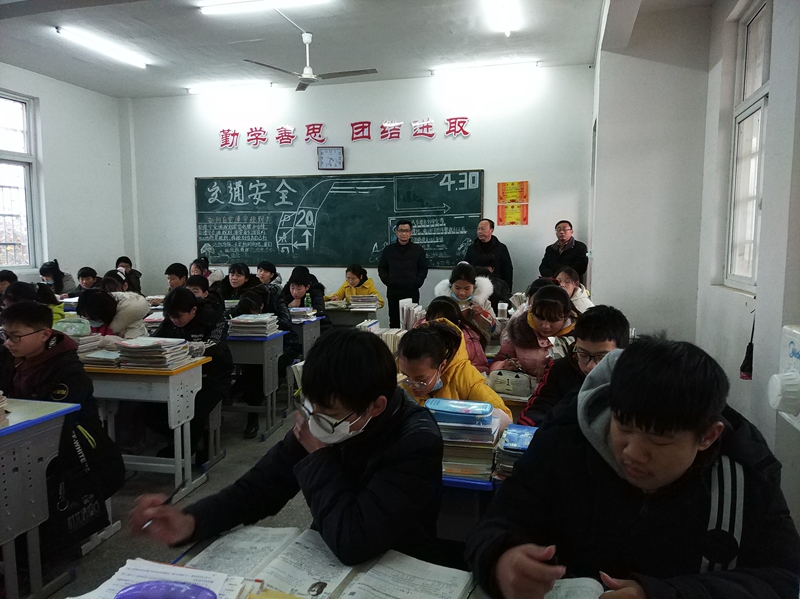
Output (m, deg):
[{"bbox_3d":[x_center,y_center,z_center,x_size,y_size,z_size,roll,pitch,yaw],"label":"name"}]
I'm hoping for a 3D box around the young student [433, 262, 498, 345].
[{"bbox_3d":[0.491,0.407,4.131,0.540,1.340,0.680,2,7,14],"label":"young student"}]

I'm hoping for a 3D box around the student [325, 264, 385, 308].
[{"bbox_3d":[-0.506,0.200,6.357,0.680,1.210,0.620,2,6,19],"label":"student"}]

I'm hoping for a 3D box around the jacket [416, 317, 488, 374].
[{"bbox_3d":[0.309,0.410,3.274,0.500,0.620,0.480,2,7,14],"label":"jacket"}]

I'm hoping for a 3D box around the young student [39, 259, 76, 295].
[{"bbox_3d":[-4.009,0.196,6.280,0.480,1.260,0.650,2,7,14],"label":"young student"}]

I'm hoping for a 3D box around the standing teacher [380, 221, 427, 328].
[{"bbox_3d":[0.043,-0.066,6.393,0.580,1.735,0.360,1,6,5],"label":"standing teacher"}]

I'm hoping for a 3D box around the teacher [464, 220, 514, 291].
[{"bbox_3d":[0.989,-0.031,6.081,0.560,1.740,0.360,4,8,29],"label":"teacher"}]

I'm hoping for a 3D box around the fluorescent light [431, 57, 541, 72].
[{"bbox_3d":[0.951,-2.643,6.034,1.220,0.070,0.070,2,7,14],"label":"fluorescent light"}]

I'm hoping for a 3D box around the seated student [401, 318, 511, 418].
[{"bbox_3d":[0.173,0.652,2.164,0.600,1.165,0.650,3,6,23],"label":"seated student"}]

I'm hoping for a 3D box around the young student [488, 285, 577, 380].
[{"bbox_3d":[0.751,0.544,2.897,0.580,1.235,0.650,1,6,11],"label":"young student"}]

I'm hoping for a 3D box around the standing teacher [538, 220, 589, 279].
[{"bbox_3d":[1.837,-0.024,6.034,0.540,1.735,0.360,1,6,11],"label":"standing teacher"}]

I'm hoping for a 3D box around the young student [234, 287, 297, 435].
[{"bbox_3d":[-1.175,0.433,4.607,0.550,1.180,0.800,2,7,14],"label":"young student"}]

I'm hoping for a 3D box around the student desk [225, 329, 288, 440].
[{"bbox_3d":[-1.263,0.650,4.259,0.600,0.735,0.400,1,6,11],"label":"student desk"}]

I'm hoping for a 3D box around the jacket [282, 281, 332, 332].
[{"bbox_3d":[-0.980,0.111,5.516,0.560,0.640,0.480,2,7,14],"label":"jacket"}]

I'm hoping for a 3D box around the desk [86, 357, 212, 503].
[{"bbox_3d":[-1.503,0.754,3.227,0.600,0.735,0.400,1,6,11],"label":"desk"}]

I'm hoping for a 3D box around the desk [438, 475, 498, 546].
[{"bbox_3d":[0.061,0.951,2.052,0.600,0.760,0.400,2,7,14],"label":"desk"}]

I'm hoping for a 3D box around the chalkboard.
[{"bbox_3d":[-0.923,-1.027,6.962,3.972,1.218,0.050,2,7,14],"label":"chalkboard"}]

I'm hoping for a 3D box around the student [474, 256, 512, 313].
[{"bbox_3d":[0.882,0.298,5.110,0.500,1.320,0.650,2,7,14],"label":"student"}]

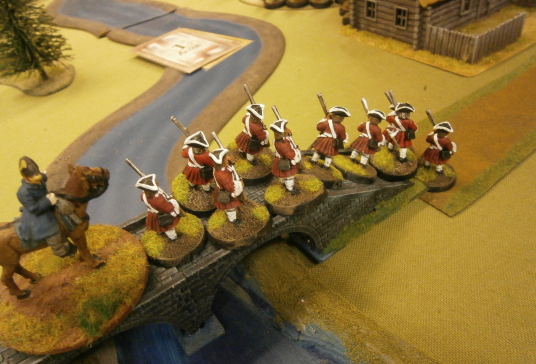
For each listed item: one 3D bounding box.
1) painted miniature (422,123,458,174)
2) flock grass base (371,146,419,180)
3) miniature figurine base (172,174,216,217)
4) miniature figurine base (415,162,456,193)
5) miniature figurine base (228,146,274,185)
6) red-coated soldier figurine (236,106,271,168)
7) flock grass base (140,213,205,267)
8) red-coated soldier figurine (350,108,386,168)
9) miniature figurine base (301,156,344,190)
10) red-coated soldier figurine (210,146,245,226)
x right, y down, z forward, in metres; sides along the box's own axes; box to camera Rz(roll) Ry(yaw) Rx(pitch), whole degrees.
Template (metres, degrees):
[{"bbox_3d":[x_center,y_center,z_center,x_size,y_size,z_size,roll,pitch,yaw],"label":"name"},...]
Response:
[{"bbox_3d":[0.105,-0.021,0.246,0.015,0.032,0.017,-35,45,-29],"label":"painted miniature"},{"bbox_3d":[0.068,-0.011,0.216,0.025,0.005,0.025,-6,44,6],"label":"flock grass base"},{"bbox_3d":[-0.029,0.004,0.178,0.025,0.005,0.025,1,50,-1],"label":"miniature figurine base"},{"bbox_3d":[0.105,-0.003,0.252,0.025,0.005,0.025,-7,40,6],"label":"miniature figurine base"},{"bbox_3d":[-0.009,-0.009,0.189,0.025,0.005,0.025,0,45,0],"label":"miniature figurine base"},{"bbox_3d":[-0.007,-0.021,0.177,0.013,0.032,0.014,34,49,27],"label":"red-coated soldier figurine"},{"bbox_3d":[-0.037,0.022,0.160,0.025,0.005,0.025,-4,43,4],"label":"flock grass base"},{"bbox_3d":[0.051,-0.023,0.210,0.013,0.032,0.014,31,33,31],"label":"red-coated soldier figurine"},{"bbox_3d":[0.024,-0.005,0.191,0.025,0.005,0.025,-9,37,-42],"label":"miniature figurine base"},{"bbox_3d":[-0.016,0.001,0.153,0.013,0.034,0.012,-16,37,-13],"label":"red-coated soldier figurine"}]

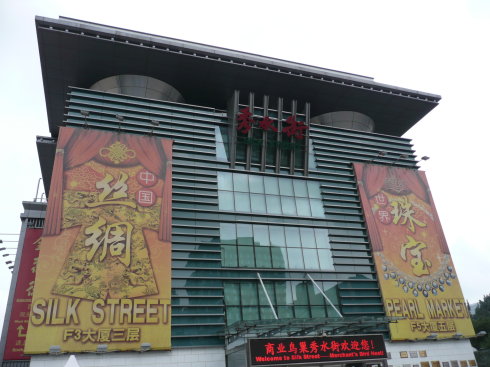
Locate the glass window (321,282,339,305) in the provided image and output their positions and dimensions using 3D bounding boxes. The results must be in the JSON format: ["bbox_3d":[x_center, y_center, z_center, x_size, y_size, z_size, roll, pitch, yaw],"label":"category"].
[{"bbox_3d":[5.991,7.551,27.553,1.215,1.647,0.100,5,-28,-19],"label":"glass window"}]

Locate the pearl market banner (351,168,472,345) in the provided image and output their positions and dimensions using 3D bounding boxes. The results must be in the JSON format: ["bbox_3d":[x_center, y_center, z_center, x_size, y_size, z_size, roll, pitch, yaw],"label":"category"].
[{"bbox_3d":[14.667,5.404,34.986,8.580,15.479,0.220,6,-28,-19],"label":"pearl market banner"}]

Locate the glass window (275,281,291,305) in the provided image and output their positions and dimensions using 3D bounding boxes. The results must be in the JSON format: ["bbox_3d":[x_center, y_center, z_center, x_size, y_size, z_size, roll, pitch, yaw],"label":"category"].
[{"bbox_3d":[2.870,8.134,29.272,1.306,1.710,0.100,6,-28,-19],"label":"glass window"}]

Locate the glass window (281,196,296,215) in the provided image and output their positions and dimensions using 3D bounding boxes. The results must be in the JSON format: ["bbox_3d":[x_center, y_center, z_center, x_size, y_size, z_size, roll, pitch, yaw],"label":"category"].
[{"bbox_3d":[3.481,1.768,31.556,1.261,1.611,0.100,6,-28,-19],"label":"glass window"}]

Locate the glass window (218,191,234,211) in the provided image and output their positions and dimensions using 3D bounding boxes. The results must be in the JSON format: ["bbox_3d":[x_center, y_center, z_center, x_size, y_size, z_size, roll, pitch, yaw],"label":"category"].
[{"bbox_3d":[-1.322,1.283,29.012,1.225,1.587,0.100,6,-28,-19],"label":"glass window"}]

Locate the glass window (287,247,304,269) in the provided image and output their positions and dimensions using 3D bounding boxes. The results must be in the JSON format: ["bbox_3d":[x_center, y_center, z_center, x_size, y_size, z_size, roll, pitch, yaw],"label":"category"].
[{"bbox_3d":[3.530,5.277,27.773,1.225,1.679,0.100,5,-28,-19],"label":"glass window"}]

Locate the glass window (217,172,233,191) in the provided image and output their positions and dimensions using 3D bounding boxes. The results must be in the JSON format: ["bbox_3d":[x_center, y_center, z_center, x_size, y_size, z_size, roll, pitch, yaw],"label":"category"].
[{"bbox_3d":[-1.500,-0.158,30.574,1.223,1.545,0.100,6,-28,-19],"label":"glass window"}]

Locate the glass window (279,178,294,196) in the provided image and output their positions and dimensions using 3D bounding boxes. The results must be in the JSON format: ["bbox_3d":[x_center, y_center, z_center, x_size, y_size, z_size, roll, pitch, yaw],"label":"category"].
[{"bbox_3d":[3.369,0.315,32.279,1.261,1.545,0.100,6,-28,-19],"label":"glass window"}]

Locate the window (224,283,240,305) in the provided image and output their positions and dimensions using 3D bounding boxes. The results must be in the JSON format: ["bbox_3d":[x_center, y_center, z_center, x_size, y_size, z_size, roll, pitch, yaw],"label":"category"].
[{"bbox_3d":[-0.885,7.422,26.812,1.160,1.624,0.100,6,-28,-19],"label":"window"}]

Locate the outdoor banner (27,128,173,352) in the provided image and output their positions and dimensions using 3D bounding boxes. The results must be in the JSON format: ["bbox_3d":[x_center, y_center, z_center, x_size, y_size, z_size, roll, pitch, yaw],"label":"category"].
[{"bbox_3d":[-8.951,3.073,26.636,8.128,15.181,0.220,6,-28,-19],"label":"outdoor banner"}]

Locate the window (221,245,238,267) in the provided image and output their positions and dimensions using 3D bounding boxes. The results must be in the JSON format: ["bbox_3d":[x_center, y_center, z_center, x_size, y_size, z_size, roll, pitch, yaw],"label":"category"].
[{"bbox_3d":[-1.024,4.848,26.209,1.176,1.679,0.100,5,-28,-19],"label":"window"}]

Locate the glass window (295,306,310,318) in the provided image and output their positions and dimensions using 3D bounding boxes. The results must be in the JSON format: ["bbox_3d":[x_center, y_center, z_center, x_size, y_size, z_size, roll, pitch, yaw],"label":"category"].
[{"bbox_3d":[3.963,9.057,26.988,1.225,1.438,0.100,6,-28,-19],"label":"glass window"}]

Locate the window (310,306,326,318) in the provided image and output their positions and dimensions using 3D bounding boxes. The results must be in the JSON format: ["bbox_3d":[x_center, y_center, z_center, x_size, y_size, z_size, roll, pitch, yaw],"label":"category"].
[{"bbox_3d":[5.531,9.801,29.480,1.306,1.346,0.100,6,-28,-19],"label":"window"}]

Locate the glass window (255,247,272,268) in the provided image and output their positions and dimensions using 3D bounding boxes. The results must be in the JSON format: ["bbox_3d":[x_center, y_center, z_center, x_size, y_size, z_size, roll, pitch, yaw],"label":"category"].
[{"bbox_3d":[1.232,5.061,26.984,1.218,1.679,0.100,5,-28,-19],"label":"glass window"}]

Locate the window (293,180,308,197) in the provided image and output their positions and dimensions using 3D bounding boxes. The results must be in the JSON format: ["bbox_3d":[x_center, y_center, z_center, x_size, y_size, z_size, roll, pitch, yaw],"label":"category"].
[{"bbox_3d":[4.434,0.436,31.793,1.225,1.587,0.100,6,-28,-19],"label":"window"}]

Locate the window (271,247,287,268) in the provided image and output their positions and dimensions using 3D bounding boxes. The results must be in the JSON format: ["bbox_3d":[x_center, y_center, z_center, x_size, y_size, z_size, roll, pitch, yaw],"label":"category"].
[{"bbox_3d":[2.497,5.317,28.397,1.225,1.587,0.100,6,-28,-19],"label":"window"}]

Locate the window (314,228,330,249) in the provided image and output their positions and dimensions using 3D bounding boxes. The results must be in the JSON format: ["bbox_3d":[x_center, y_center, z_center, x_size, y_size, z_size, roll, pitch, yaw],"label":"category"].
[{"bbox_3d":[5.726,4.009,29.297,1.215,1.640,0.100,5,-28,-19],"label":"window"}]

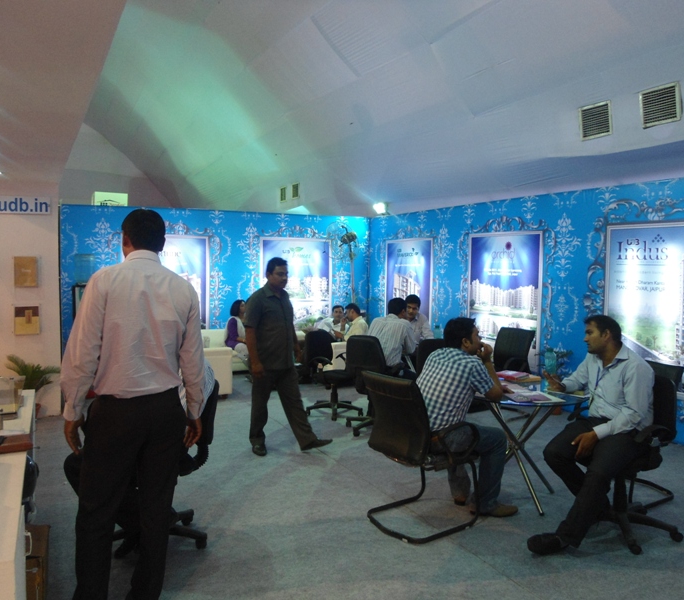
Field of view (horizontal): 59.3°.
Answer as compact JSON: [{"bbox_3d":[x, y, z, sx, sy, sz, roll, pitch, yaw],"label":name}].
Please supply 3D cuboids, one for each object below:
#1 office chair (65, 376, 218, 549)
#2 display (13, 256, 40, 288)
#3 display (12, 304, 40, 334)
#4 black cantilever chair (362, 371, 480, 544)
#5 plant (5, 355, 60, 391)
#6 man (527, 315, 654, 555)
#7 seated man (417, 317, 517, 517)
[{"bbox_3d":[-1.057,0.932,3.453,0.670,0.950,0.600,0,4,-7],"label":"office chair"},{"bbox_3d":[-3.158,-0.280,6.010,0.226,0.300,0.040,-1,4,-25],"label":"display"},{"bbox_3d":[-3.165,0.204,6.042,0.236,0.298,0.040,-1,4,-25],"label":"display"},{"bbox_3d":[0.538,0.928,3.828,0.590,0.930,0.550,-2,5,-36],"label":"black cantilever chair"},{"bbox_3d":[-3.027,0.889,5.897,0.540,0.670,0.500,-1,4,-25],"label":"plant"},{"bbox_3d":[1.451,0.757,3.580,0.820,1.320,0.600,-1,4,-24],"label":"man"},{"bbox_3d":[0.784,0.752,3.931,0.740,1.270,0.540,-2,5,-31],"label":"seated man"}]

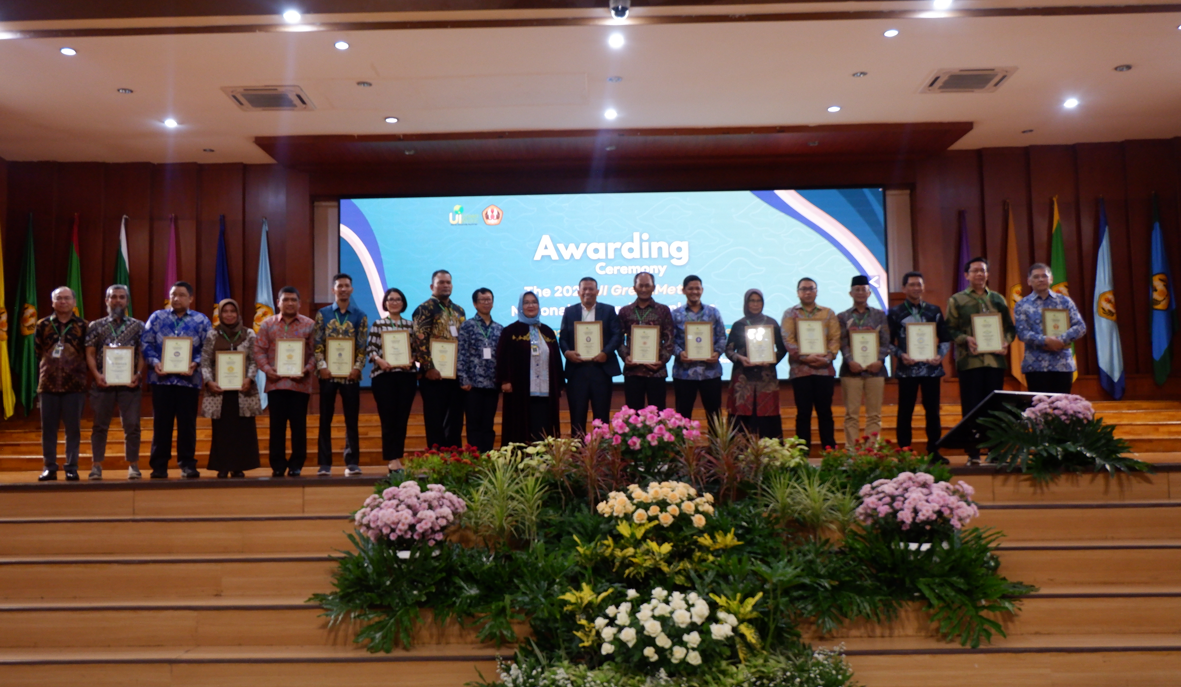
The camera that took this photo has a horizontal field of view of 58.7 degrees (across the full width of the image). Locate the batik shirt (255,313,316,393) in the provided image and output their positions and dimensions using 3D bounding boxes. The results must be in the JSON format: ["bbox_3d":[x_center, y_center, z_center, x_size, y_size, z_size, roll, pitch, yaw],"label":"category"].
[{"bbox_3d":[-2.621,0.085,9.030,0.502,0.684,0.340,0,-5,-9],"label":"batik shirt"}]

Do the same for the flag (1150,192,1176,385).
[{"bbox_3d":[8.125,-0.785,14.900,0.350,2.746,0.280,-2,-5,15],"label":"flag"}]

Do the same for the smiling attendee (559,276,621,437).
[{"bbox_3d":[0.004,0.249,9.110,0.540,1.680,0.400,-1,-5,1],"label":"smiling attendee"}]

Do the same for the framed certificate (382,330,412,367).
[{"bbox_3d":[-1.689,0.040,9.150,0.243,0.335,0.020,-3,-16,-8],"label":"framed certificate"}]

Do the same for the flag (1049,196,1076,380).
[{"bbox_3d":[6.832,-0.787,15.200,0.350,2.693,0.280,-2,-5,13],"label":"flag"}]

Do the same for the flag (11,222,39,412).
[{"bbox_3d":[-8.203,-0.420,15.212,0.360,2.948,0.210,-1,-5,-5],"label":"flag"}]

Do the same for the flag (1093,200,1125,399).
[{"bbox_3d":[6.803,-0.582,13.784,0.340,2.640,0.220,-2,-5,9],"label":"flag"}]

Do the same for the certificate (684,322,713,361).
[{"bbox_3d":[0.939,-0.016,9.130,0.243,0.335,0.020,-2,-10,4],"label":"certificate"}]

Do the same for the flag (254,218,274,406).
[{"bbox_3d":[-4.441,-0.426,14.252,0.280,2.500,0.220,-1,-5,-5],"label":"flag"}]

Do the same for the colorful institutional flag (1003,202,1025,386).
[{"bbox_3d":[5.688,-0.628,14.006,0.310,2.480,0.220,-1,-5,7],"label":"colorful institutional flag"}]

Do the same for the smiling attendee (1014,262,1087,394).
[{"bbox_3d":[3.973,0.161,9.004,0.550,1.710,0.400,-2,-5,17],"label":"smiling attendee"}]

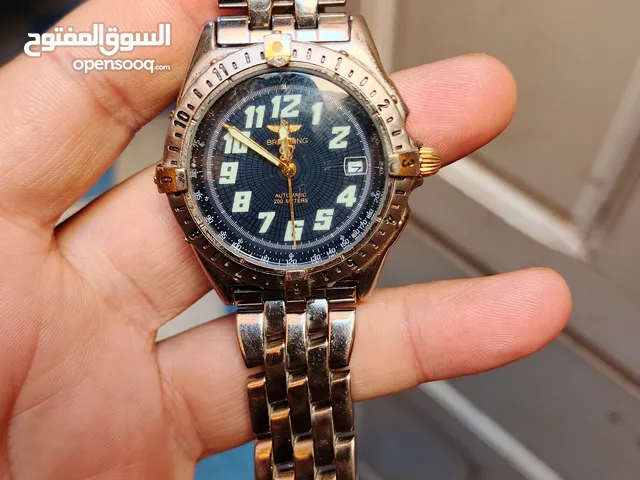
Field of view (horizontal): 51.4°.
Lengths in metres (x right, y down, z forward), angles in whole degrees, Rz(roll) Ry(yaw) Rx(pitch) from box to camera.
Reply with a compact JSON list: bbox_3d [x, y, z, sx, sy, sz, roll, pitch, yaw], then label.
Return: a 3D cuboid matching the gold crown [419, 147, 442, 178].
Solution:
[{"bbox_3d":[0.018,-0.012,0.107,0.004,0.005,0.005,-4,12,2],"label":"gold crown"}]

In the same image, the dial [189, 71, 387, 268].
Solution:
[{"bbox_3d":[-0.005,-0.011,0.107,0.032,0.032,0.003,-4,12,2],"label":"dial"}]

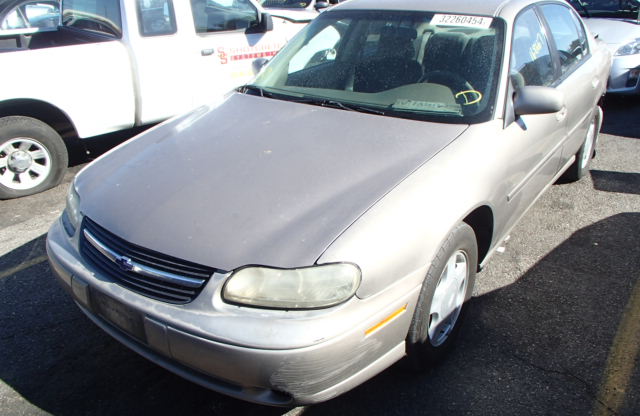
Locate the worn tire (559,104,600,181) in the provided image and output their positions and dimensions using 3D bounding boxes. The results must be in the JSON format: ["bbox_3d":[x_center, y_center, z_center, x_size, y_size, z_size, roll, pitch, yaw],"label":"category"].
[{"bbox_3d":[2.091,-0.530,4.241,0.215,0.640,0.640,16,28,33],"label":"worn tire"}]

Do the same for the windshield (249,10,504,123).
[{"bbox_3d":[0.319,-0.852,2.865,1.500,0.160,0.790,16,62,33],"label":"windshield"}]

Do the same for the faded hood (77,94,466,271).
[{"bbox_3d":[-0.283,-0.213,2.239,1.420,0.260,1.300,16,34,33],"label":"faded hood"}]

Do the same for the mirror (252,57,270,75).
[{"bbox_3d":[-0.357,-0.911,3.440,0.210,0.140,0.120,16,28,33],"label":"mirror"}]

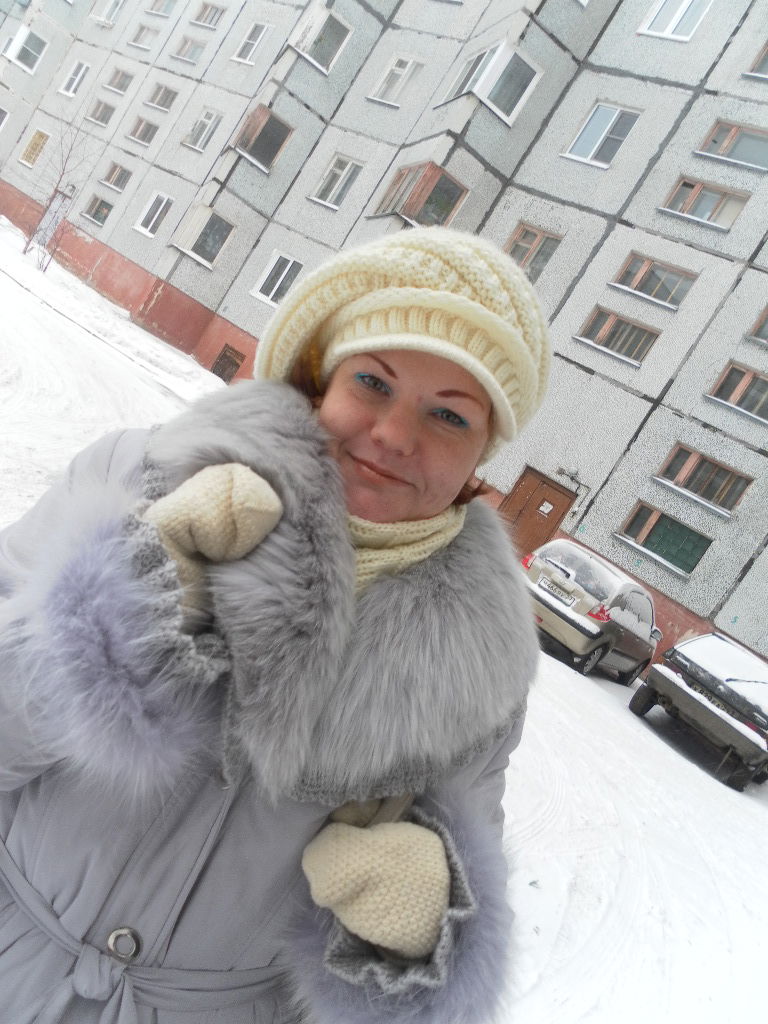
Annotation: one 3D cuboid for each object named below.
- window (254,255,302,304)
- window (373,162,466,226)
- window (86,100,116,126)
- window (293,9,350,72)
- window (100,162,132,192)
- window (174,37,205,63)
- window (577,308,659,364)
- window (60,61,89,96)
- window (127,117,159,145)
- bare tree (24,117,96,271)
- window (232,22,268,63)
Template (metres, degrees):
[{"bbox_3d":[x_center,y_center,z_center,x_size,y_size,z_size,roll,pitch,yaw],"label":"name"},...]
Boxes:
[{"bbox_3d":[-2.709,-5.925,21.023,1.196,1.282,0.180,36,7,36],"label":"window"},{"bbox_3d":[0.790,-7.002,18.969,1.155,1.323,2.100,30,6,-25],"label":"window"},{"bbox_3d":[-9.786,-13.832,28.753,1.470,0.735,0.160,36,6,36],"label":"window"},{"bbox_3d":[-1.544,-11.899,20.838,1.059,1.262,0.180,30,6,-24],"label":"window"},{"bbox_3d":[-8.515,-10.744,26.620,1.295,0.672,0.150,36,6,36],"label":"window"},{"bbox_3d":[-6.274,-14.889,26.756,1.417,0.735,0.160,36,6,36],"label":"window"},{"bbox_3d":[4.557,-3.442,16.072,1.481,0.724,0.160,36,6,36],"label":"window"},{"bbox_3d":[-10.957,-15.398,29.440,1.101,1.210,0.180,36,7,36],"label":"window"},{"bbox_3d":[-7.825,-12.405,27.017,1.386,0.735,0.160,36,6,36],"label":"window"},{"bbox_3d":[-8.851,-8.812,22.283,1.600,4.000,1.500,29,6,-28],"label":"bare tree"},{"bbox_3d":[-3.796,-13.674,24.166,1.083,1.200,0.180,36,7,36],"label":"window"}]

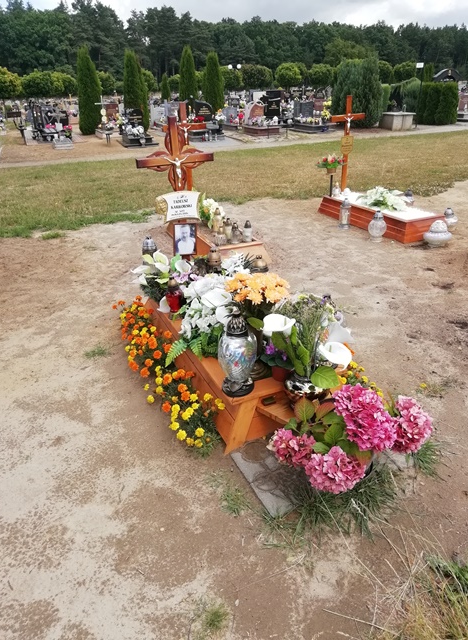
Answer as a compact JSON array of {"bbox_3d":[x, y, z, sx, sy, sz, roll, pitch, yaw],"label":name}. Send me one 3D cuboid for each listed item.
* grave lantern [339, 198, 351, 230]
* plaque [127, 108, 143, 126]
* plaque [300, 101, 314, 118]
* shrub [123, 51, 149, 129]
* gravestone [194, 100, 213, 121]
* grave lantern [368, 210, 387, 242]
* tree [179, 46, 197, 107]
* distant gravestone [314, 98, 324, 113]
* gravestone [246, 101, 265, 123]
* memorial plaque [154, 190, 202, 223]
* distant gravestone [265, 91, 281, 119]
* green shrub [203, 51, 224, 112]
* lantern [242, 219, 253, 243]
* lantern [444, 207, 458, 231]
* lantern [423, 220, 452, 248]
[{"bbox_3d":[1.253,-1.196,5.423,0.120,0.330,0.120,-12,28,-18],"label":"grave lantern"},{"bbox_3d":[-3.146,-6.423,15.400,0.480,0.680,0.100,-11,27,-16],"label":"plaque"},{"bbox_3d":[2.760,-7.883,18.051,0.530,0.621,0.120,-11,27,-18],"label":"plaque"},{"bbox_3d":[-3.807,-8.822,18.578,0.980,2.908,0.980,-2,26,0],"label":"shrub"},{"bbox_3d":[-1.025,-7.144,16.419,0.620,0.642,0.120,-11,27,-18],"label":"gravestone"},{"bbox_3d":[1.495,-0.978,5.009,0.190,0.316,0.190,-2,26,0],"label":"grave lantern"},{"bbox_3d":[-1.988,-10.266,21.000,0.800,3.150,0.800,-10,27,-14],"label":"tree"},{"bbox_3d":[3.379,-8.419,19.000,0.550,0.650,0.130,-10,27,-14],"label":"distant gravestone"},{"bbox_3d":[0.699,-7.079,16.400,0.660,0.740,0.180,-10,27,-14],"label":"gravestone"},{"bbox_3d":[-0.381,-0.777,3.300,0.300,0.190,0.040,-12,28,-18],"label":"memorial plaque"},{"bbox_3d":[1.498,-8.146,18.228,0.560,0.970,0.130,-11,27,-18],"label":"distant gravestone"},{"bbox_3d":[-0.911,-10.262,21.363,1.000,2.921,1.000,-2,26,0],"label":"green shrub"},{"bbox_3d":[0.130,-0.819,4.444,0.082,0.190,0.082,-12,28,-18],"label":"lantern"},{"bbox_3d":[2.444,-1.141,5.396,0.165,0.233,0.165,-2,26,0],"label":"lantern"},{"bbox_3d":[2.012,-0.854,4.729,0.280,0.250,0.280,-12,28,-18],"label":"lantern"}]

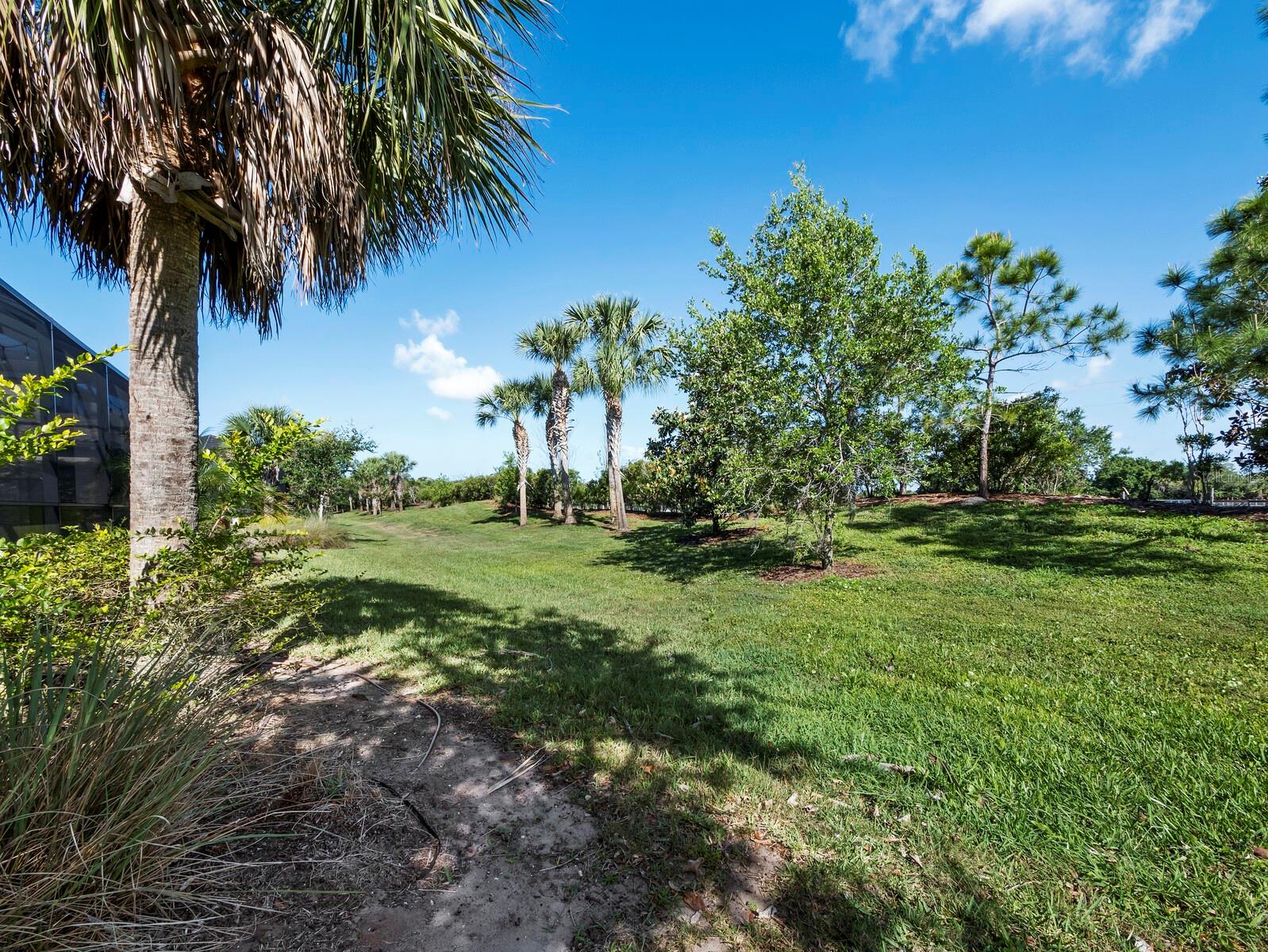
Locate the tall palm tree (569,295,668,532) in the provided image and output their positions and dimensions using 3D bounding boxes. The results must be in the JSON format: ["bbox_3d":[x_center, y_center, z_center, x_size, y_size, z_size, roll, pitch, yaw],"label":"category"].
[{"bbox_3d":[-0.518,-2.121,17.300,3.270,7.980,3.180,-1,0,0],"label":"tall palm tree"}]

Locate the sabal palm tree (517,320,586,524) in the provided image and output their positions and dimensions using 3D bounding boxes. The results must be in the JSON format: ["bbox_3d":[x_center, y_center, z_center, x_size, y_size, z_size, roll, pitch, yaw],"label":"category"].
[{"bbox_3d":[-3.032,-1.978,18.800,2.490,7.510,2.420,-1,0,0],"label":"sabal palm tree"}]

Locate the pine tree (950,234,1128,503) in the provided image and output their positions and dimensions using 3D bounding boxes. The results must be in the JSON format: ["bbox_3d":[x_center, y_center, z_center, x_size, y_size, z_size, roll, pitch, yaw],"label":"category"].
[{"bbox_3d":[10.860,-2.971,13.800,4.700,7.110,4.560,-1,0,0],"label":"pine tree"}]

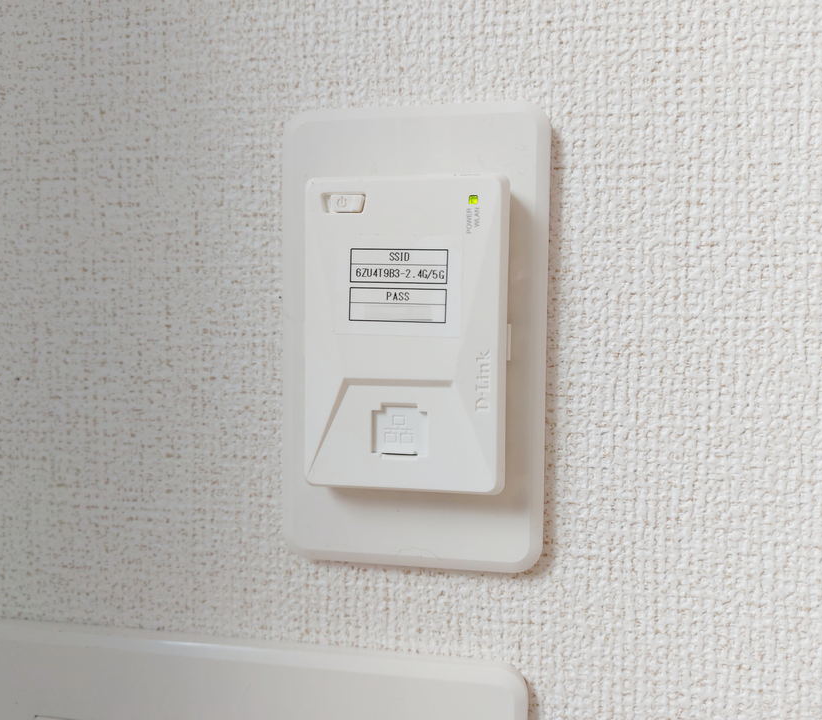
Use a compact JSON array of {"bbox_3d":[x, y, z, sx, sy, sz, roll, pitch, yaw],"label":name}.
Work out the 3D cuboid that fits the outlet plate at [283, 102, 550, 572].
[{"bbox_3d":[-0.001,-0.005,0.166,0.070,0.120,0.015,1,3,9],"label":"outlet plate"}]

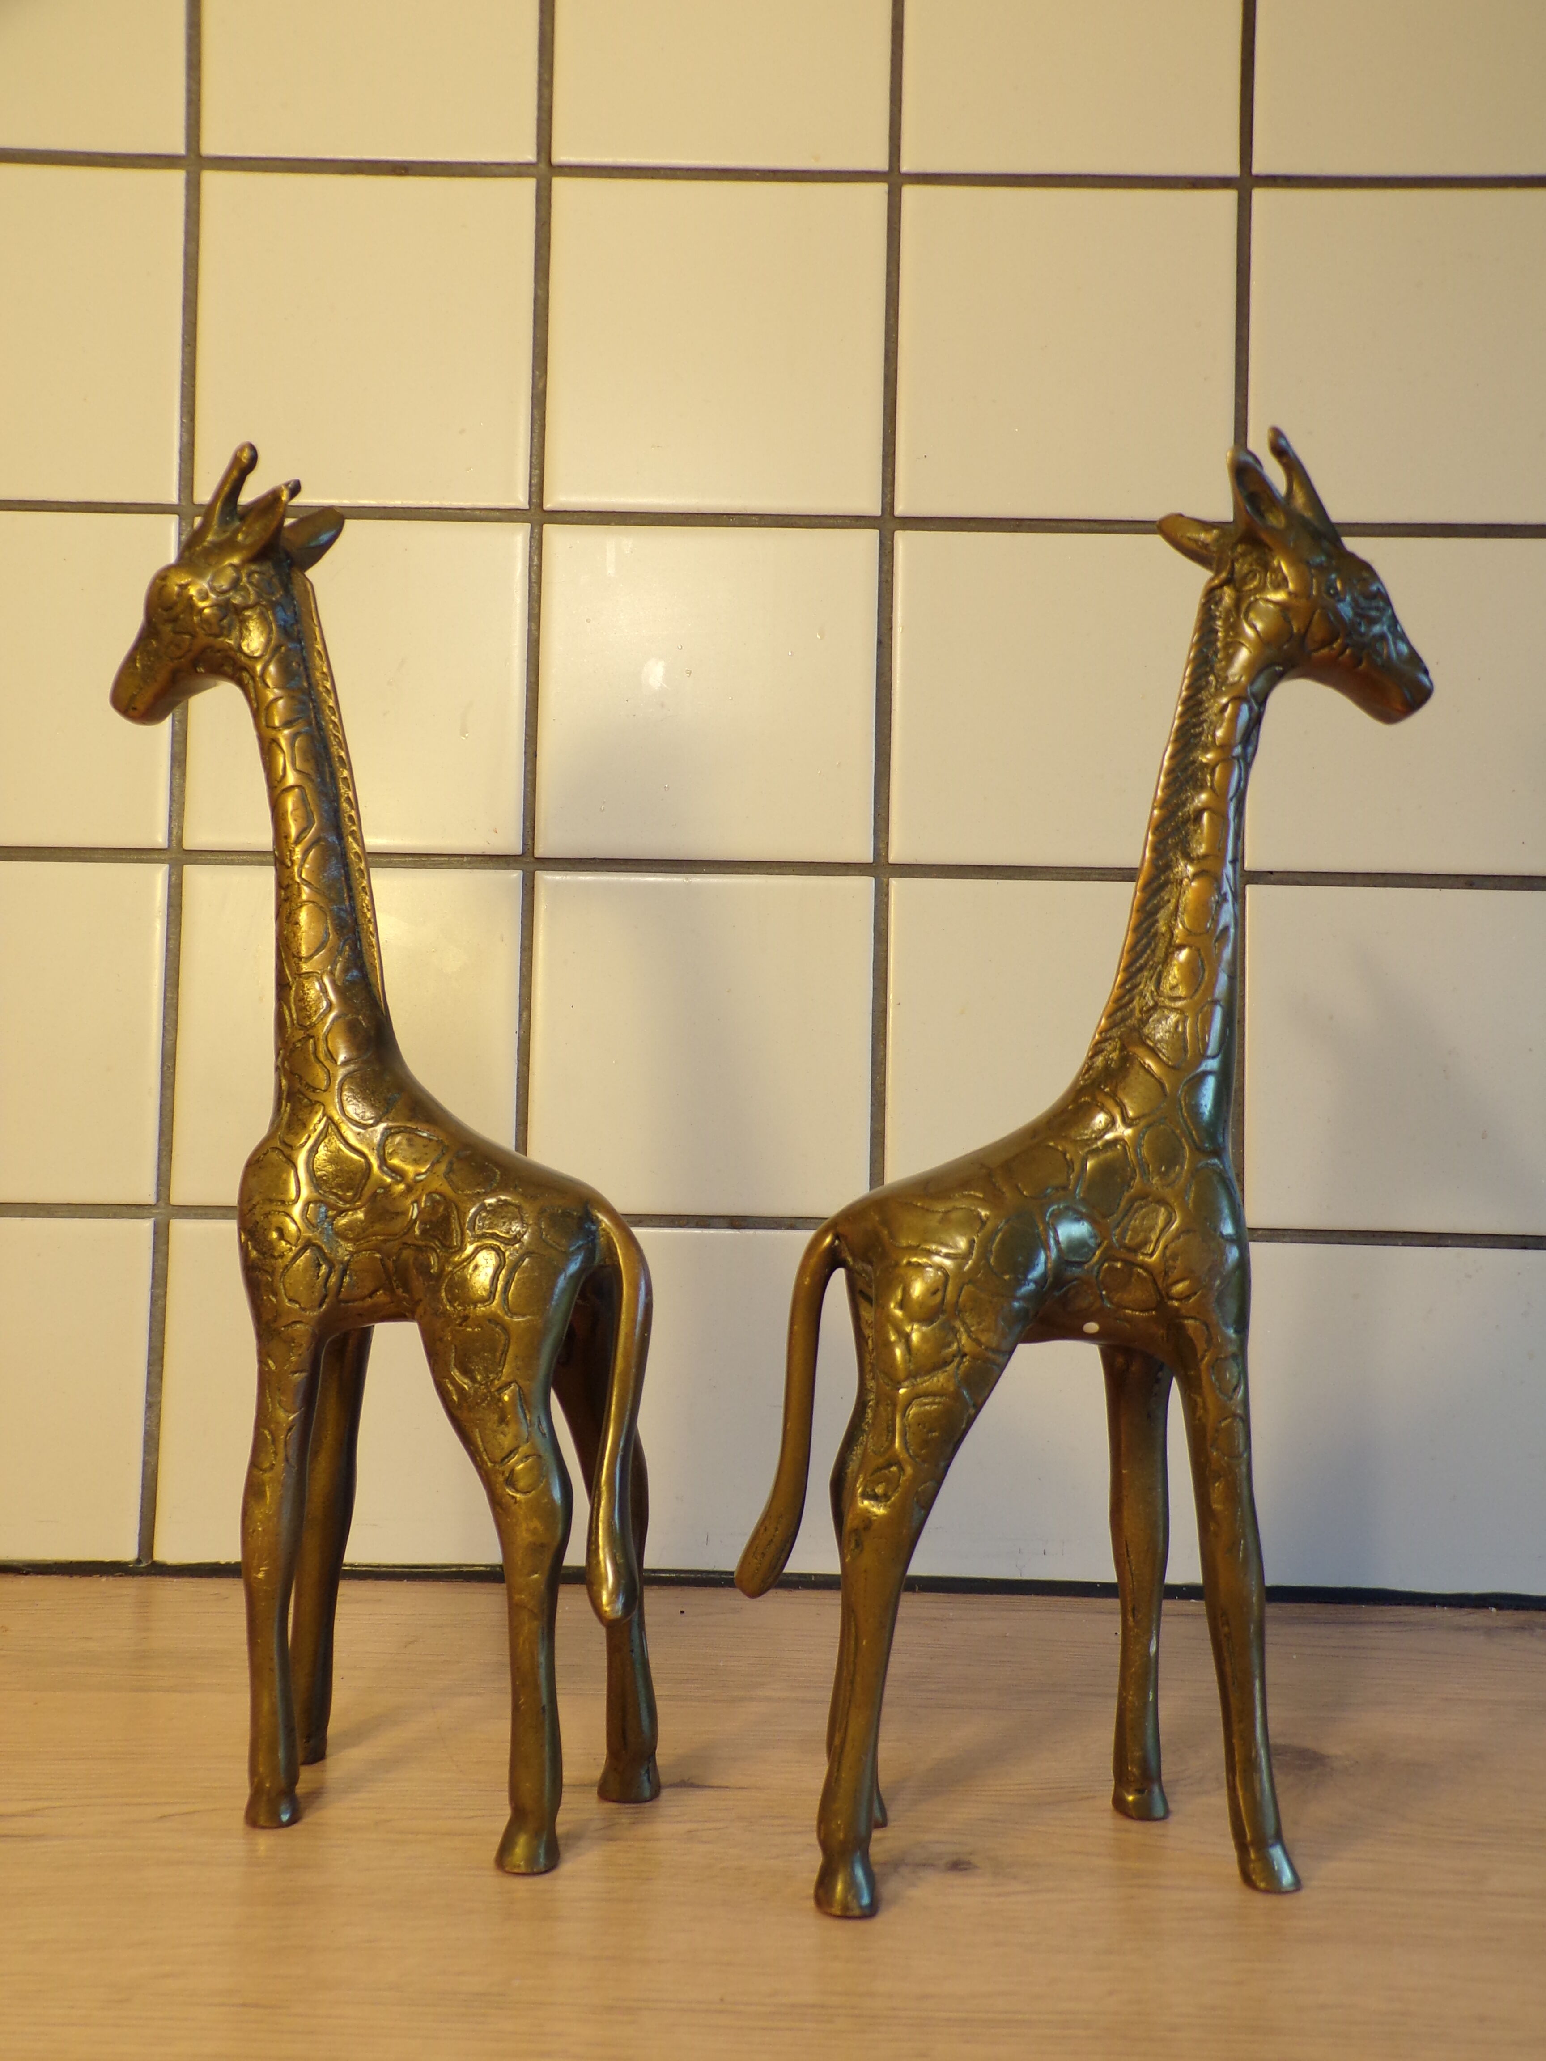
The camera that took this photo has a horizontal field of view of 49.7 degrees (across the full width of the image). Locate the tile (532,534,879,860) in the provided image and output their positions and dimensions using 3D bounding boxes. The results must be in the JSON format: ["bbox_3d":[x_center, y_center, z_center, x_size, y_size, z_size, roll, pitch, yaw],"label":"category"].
[{"bbox_3d":[-0.019,-0.100,0.497,0.100,0.100,0.007,1,-2,0],"label":"tile"}]

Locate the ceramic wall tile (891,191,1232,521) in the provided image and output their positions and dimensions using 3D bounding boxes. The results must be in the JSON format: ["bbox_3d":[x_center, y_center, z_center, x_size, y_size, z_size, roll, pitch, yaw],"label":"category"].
[{"bbox_3d":[0.087,-0.202,0.500,0.100,0.100,0.007,1,-2,0],"label":"ceramic wall tile"}]

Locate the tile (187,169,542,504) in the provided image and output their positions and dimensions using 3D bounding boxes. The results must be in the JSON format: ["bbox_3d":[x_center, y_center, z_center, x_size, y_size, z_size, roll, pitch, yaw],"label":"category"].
[{"bbox_3d":[-0.121,-0.206,0.501,0.100,0.100,0.007,1,-2,0],"label":"tile"}]

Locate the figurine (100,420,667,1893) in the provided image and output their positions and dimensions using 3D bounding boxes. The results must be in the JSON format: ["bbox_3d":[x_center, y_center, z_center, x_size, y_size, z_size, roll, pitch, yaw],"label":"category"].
[{"bbox_3d":[-0.082,0.015,0.342,0.126,0.277,0.048,1,-2,15],"label":"figurine"}]

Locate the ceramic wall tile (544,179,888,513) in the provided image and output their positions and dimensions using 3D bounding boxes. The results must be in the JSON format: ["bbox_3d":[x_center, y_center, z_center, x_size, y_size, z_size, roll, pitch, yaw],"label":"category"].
[{"bbox_3d":[-0.017,-0.204,0.501,0.100,0.100,0.007,1,-2,0],"label":"ceramic wall tile"}]

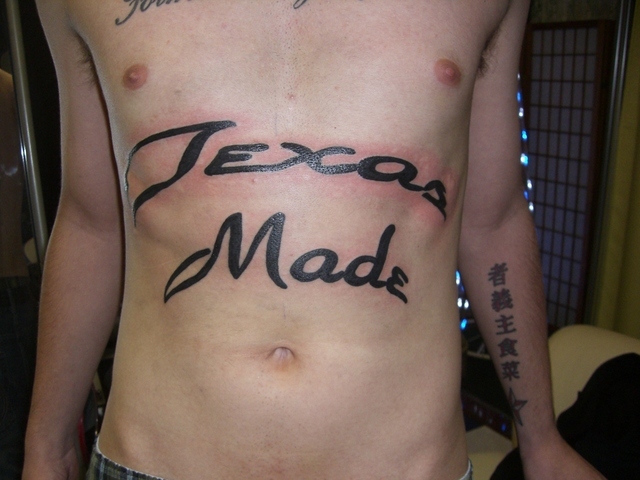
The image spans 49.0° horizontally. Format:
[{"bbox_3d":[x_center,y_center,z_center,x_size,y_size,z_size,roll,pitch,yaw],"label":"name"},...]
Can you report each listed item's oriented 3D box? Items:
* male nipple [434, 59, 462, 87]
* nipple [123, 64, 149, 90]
[{"bbox_3d":[0.101,-0.131,0.550,0.022,0.021,0.008,-5,16,-16],"label":"male nipple"},{"bbox_3d":[-0.144,-0.127,0.550,0.021,0.020,0.008,5,16,16],"label":"nipple"}]

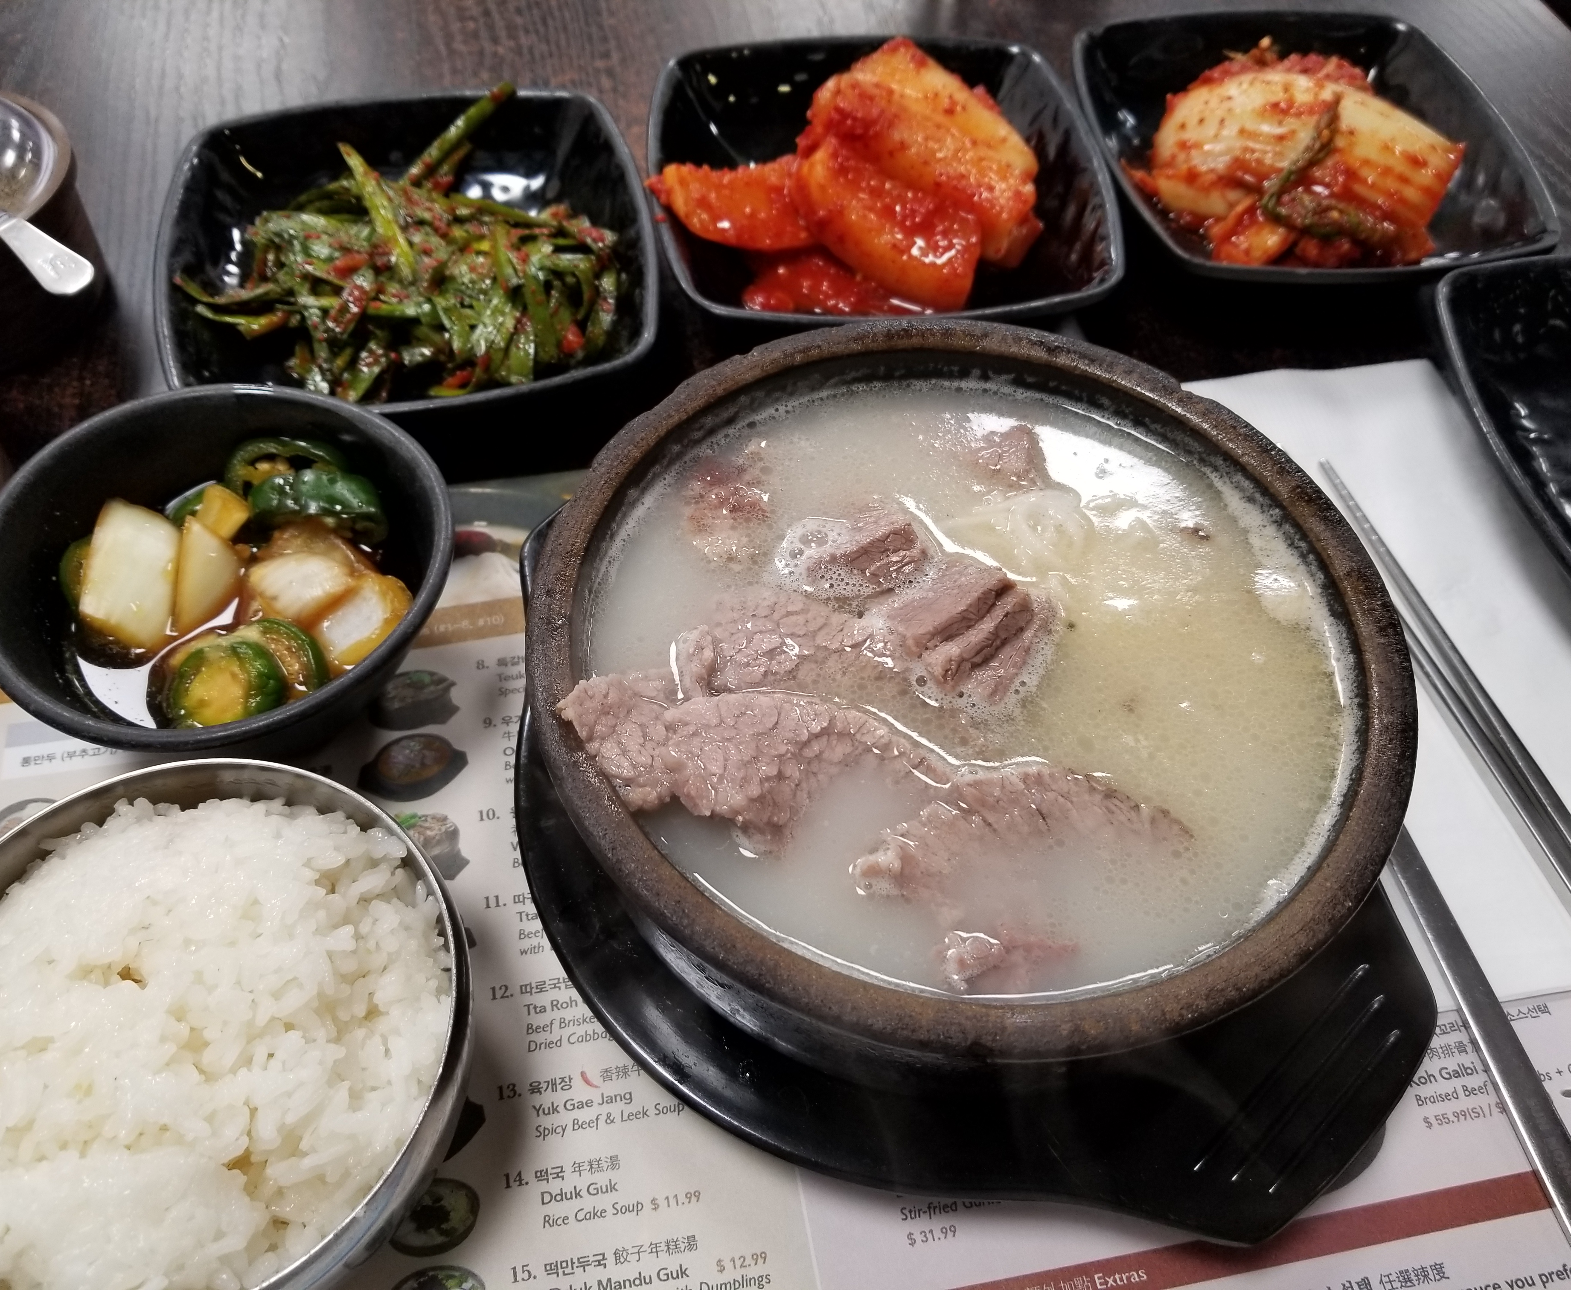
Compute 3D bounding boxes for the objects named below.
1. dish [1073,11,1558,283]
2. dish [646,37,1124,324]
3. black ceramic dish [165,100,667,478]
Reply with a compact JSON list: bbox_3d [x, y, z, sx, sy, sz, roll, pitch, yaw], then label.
[{"bbox_3d":[0.173,-0.161,0.448,0.143,0.038,0.143,-6,57,-6],"label":"dish"},{"bbox_3d":[0.029,-0.144,0.430,0.143,0.038,0.143,-5,57,-6],"label":"dish"},{"bbox_3d":[-0.113,-0.112,0.402,0.143,0.038,0.143,-9,57,-9],"label":"black ceramic dish"}]

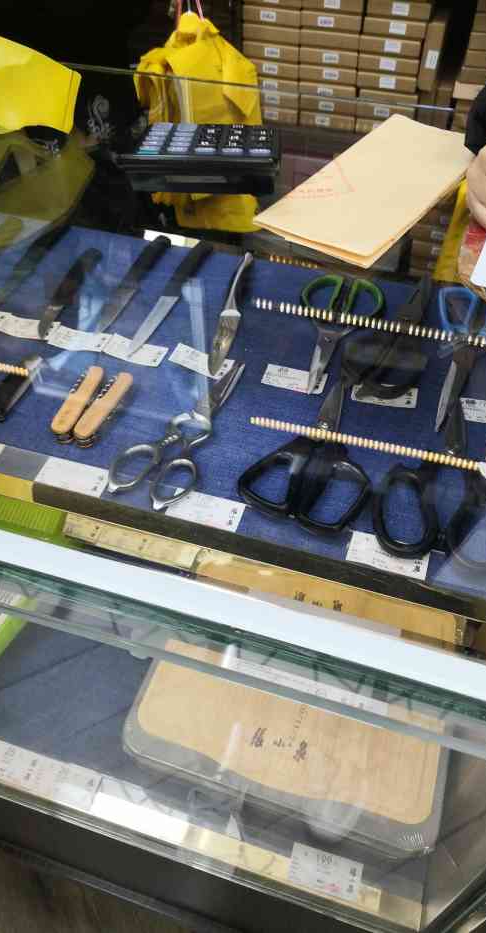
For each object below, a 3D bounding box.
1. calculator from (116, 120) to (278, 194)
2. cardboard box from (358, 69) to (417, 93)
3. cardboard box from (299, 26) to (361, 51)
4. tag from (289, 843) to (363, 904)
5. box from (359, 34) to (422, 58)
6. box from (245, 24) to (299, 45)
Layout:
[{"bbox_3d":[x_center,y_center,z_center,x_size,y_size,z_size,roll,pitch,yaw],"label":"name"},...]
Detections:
[{"bbox_3d":[-0.035,-0.263,0.586,0.130,0.026,0.100,4,51,5],"label":"calculator"},{"bbox_3d":[0.303,-0.801,1.389,0.110,0.028,0.200,13,52,12],"label":"cardboard box"},{"bbox_3d":[0.191,-0.865,1.365,0.110,0.028,0.200,13,52,12],"label":"cardboard box"},{"bbox_3d":[0.092,0.447,0.775,0.077,0.002,0.037,13,52,12],"label":"tag"},{"bbox_3d":[0.299,-0.839,1.343,0.110,0.028,0.200,13,52,12],"label":"box"},{"bbox_3d":[0.085,-0.890,1.388,0.110,0.028,0.200,13,52,12],"label":"box"}]

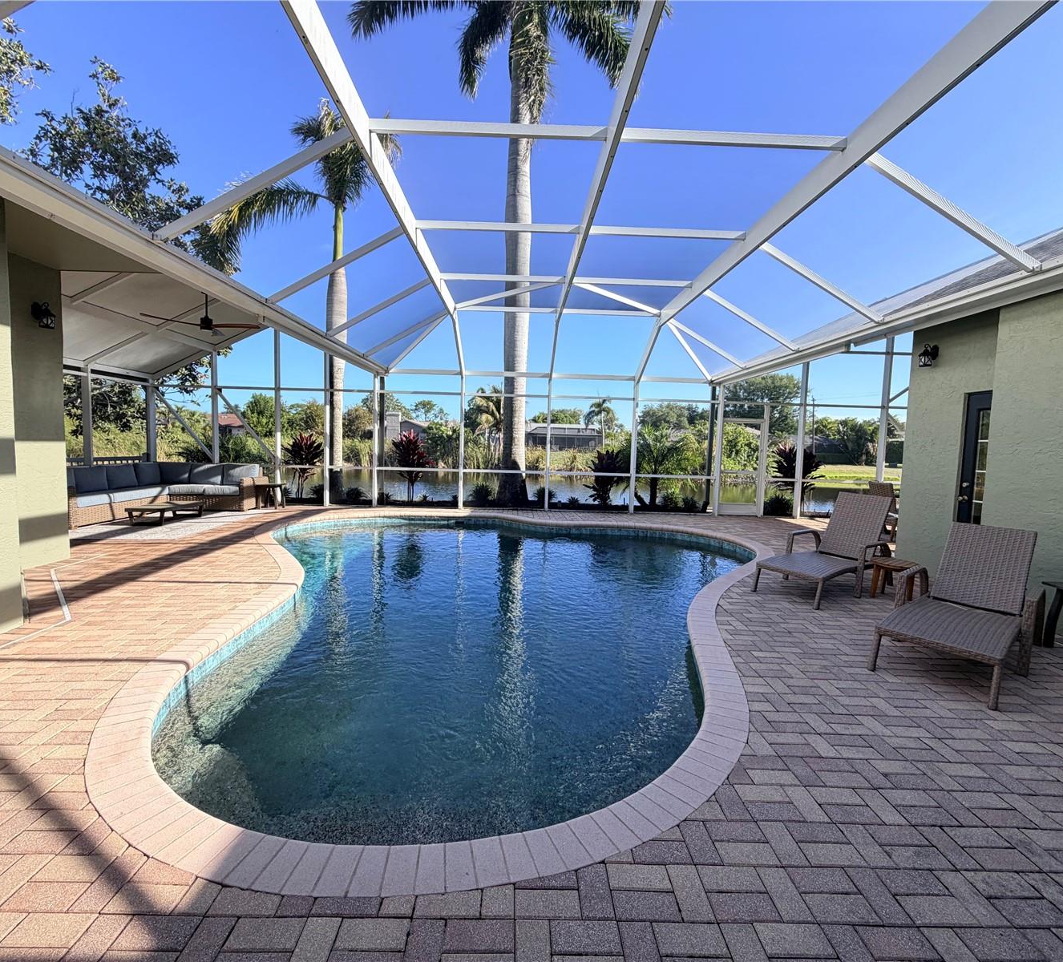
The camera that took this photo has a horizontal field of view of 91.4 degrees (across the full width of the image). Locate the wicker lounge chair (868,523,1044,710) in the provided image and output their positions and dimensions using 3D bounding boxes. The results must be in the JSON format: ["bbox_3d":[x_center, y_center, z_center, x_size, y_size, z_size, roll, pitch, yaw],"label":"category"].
[{"bbox_3d":[3.149,0.820,3.756,1.870,0.870,0.740,-2,5,-40],"label":"wicker lounge chair"}]

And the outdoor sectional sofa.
[{"bbox_3d":[-6.278,0.194,8.732,2.200,0.830,3.000,2,4,-2],"label":"outdoor sectional sofa"}]

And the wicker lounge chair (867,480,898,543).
[{"bbox_3d":[6.073,0.509,8.713,0.700,0.970,0.640,1,4,-14],"label":"wicker lounge chair"}]

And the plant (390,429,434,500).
[{"bbox_3d":[-2.692,-0.325,11.743,0.950,1.660,0.950,2,4,-2],"label":"plant"}]

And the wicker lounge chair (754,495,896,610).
[{"bbox_3d":[3.117,0.659,5.444,1.800,0.950,0.740,-1,5,-37],"label":"wicker lounge chair"}]

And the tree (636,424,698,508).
[{"bbox_3d":[3.104,-0.339,12.088,1.500,2.000,1.500,2,4,-2],"label":"tree"}]

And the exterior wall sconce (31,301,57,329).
[{"bbox_3d":[-4.755,-1.621,5.080,0.210,0.270,0.170,2,4,-2],"label":"exterior wall sconce"}]

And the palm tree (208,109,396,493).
[{"bbox_3d":[-4.956,-3.917,11.629,4.200,8.750,4.000,2,4,-2],"label":"palm tree"}]

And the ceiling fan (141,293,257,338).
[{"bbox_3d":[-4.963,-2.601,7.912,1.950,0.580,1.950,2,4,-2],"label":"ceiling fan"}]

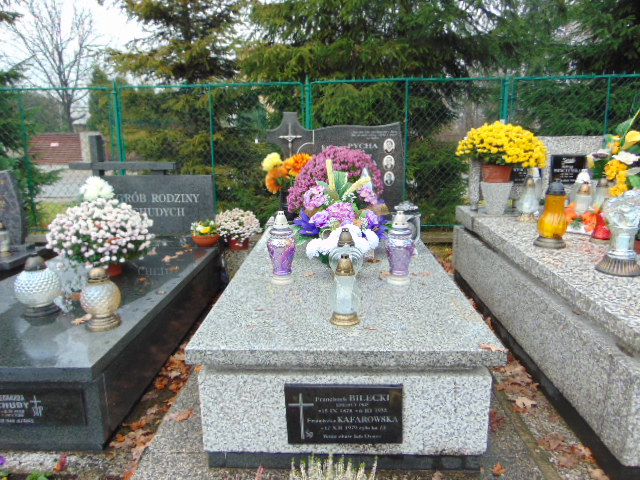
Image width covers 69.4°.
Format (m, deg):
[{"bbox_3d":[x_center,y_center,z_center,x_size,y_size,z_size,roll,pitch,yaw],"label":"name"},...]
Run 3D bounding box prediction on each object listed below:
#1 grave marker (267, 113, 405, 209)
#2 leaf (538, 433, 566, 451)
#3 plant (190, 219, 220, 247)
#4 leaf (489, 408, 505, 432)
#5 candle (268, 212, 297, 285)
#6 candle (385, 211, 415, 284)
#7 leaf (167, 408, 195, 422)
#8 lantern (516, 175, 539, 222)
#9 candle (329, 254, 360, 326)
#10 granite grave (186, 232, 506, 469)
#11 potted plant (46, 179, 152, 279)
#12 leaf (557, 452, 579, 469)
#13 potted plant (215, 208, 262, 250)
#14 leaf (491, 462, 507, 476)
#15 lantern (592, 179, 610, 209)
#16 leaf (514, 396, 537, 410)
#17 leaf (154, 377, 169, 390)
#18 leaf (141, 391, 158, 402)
[{"bbox_3d":[0.119,-0.524,3.338,0.982,0.772,0.100,0,13,2],"label":"grave marker"},{"bbox_3d":[0.867,0.749,1.724,0.099,0.015,0.077,0,13,2],"label":"leaf"},{"bbox_3d":[-0.824,-0.057,3.324,0.218,0.198,0.218,0,13,2],"label":"plant"},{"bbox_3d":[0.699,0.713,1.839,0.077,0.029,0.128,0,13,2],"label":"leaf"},{"bbox_3d":[-0.169,0.033,2.057,0.130,0.323,0.130,0,13,2],"label":"candle"},{"bbox_3d":[0.351,0.032,2.034,0.125,0.319,0.125,0,13,2],"label":"candle"},{"bbox_3d":[-0.578,0.719,1.901,0.117,0.020,0.076,0,13,2],"label":"leaf"},{"bbox_3d":[1.287,-0.257,2.863,0.137,0.284,0.137,0,13,2],"label":"lantern"},{"bbox_3d":[0.093,0.174,1.685,0.113,0.250,0.113,0,13,2],"label":"candle"},{"bbox_3d":[0.112,0.348,2.445,1.002,0.478,1.962,0,13,2],"label":"granite grave"},{"bbox_3d":[-1.276,-0.080,2.681,0.598,0.545,0.580,0,13,2],"label":"potted plant"},{"bbox_3d":[0.872,0.767,1.615,0.073,0.020,0.064,0,13,2],"label":"leaf"},{"bbox_3d":[-0.630,-0.091,3.583,0.371,0.309,0.371,0,13,2],"label":"potted plant"},{"bbox_3d":[0.613,0.784,1.584,0.056,0.020,0.051,0,13,2],"label":"leaf"},{"bbox_3d":[1.959,-0.276,3.183,0.149,0.296,0.149,0,13,2],"label":"lantern"},{"bbox_3d":[0.873,0.687,1.950,0.093,0.025,0.073,0,13,2],"label":"leaf"},{"bbox_3d":[-0.744,0.672,2.180,0.066,0.030,0.088,0,13,2],"label":"leaf"},{"bbox_3d":[-0.765,0.701,2.081,0.082,0.020,0.074,0,13,2],"label":"leaf"}]

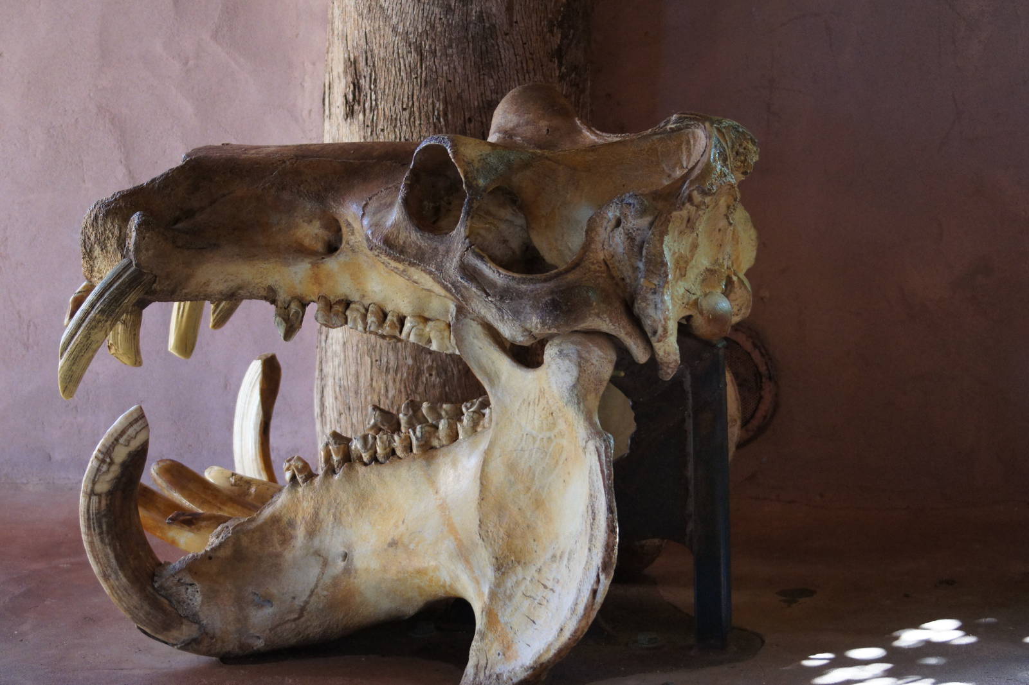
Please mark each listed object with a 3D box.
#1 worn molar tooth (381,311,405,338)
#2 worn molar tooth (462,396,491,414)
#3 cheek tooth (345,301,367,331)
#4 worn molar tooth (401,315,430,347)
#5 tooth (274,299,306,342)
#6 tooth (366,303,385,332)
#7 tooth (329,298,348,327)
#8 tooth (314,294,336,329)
[{"bbox_3d":[-0.116,-0.017,3.068,0.021,0.026,0.028,4,11,22],"label":"worn molar tooth"},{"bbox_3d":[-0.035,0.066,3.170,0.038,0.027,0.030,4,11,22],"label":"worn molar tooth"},{"bbox_3d":[-0.153,-0.025,3.082,0.020,0.029,0.026,4,11,22],"label":"cheek tooth"},{"bbox_3d":[-0.095,-0.011,3.059,0.027,0.030,0.033,4,11,22],"label":"worn molar tooth"},{"bbox_3d":[-0.219,-0.022,3.108,0.029,0.040,0.023,4,11,22],"label":"tooth"},{"bbox_3d":[-0.134,-0.024,3.075,0.018,0.028,0.027,4,11,22],"label":"tooth"},{"bbox_3d":[-0.170,-0.028,3.089,0.018,0.028,0.024,4,11,22],"label":"tooth"},{"bbox_3d":[-0.183,-0.029,3.094,0.021,0.032,0.024,4,11,22],"label":"tooth"}]

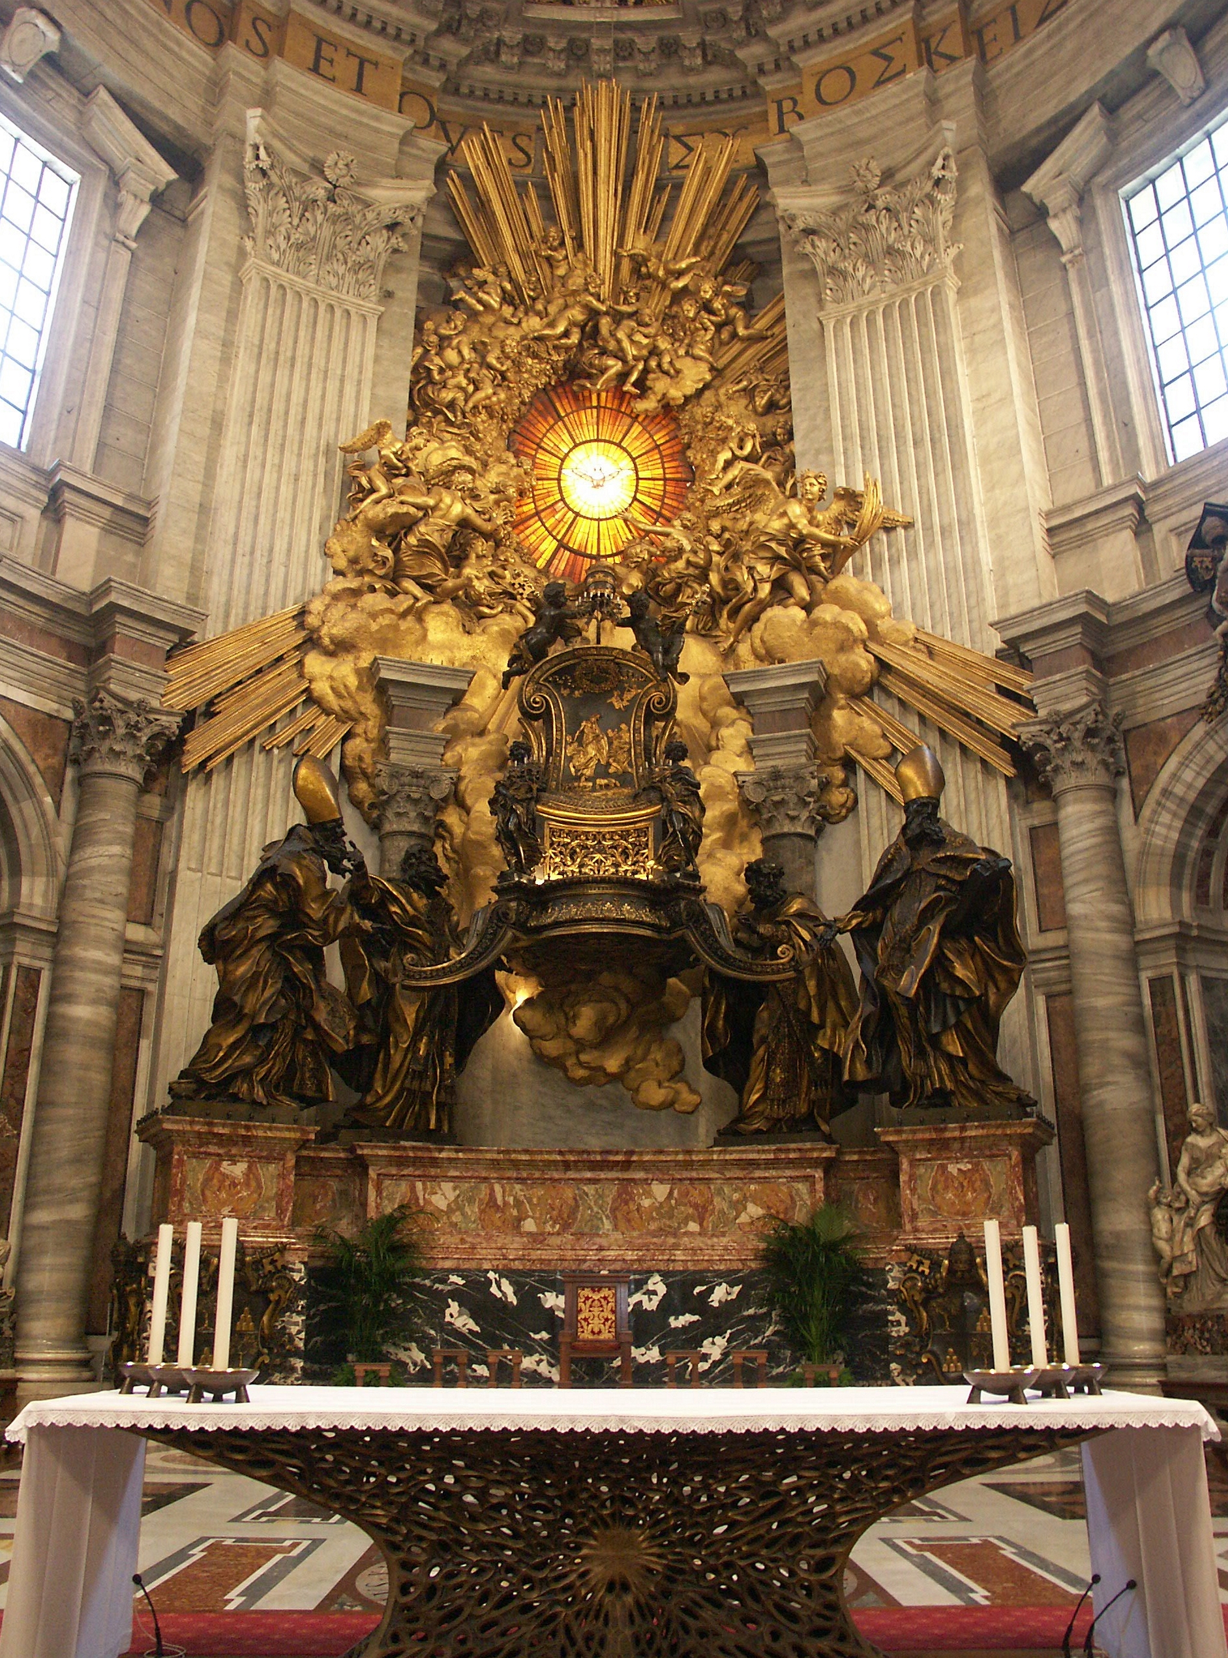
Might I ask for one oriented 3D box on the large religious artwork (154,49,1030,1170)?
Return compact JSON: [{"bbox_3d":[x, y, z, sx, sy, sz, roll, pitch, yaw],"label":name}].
[{"bbox_3d":[-0.300,-6.220,24.375,14.200,23.400,6.000,1,-20,-2],"label":"large religious artwork"}]

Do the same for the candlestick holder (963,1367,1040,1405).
[{"bbox_3d":[1.177,1.689,4.075,0.235,0.108,0.235,0,-20,0],"label":"candlestick holder"}]

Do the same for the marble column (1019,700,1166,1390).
[{"bbox_3d":[7.210,2.880,19.667,1.350,10.400,1.350,-16,-25,37],"label":"marble column"}]

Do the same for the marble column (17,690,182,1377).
[{"bbox_3d":[-7.670,2.733,19.401,1.350,10.400,1.350,16,-25,-37],"label":"marble column"}]

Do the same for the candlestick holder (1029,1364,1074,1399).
[{"bbox_3d":[1.355,1.754,4.260,0.235,0.108,0.235,0,-20,0],"label":"candlestick holder"}]

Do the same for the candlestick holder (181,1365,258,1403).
[{"bbox_3d":[-1.194,1.687,4.075,0.235,0.108,0.235,0,-20,0],"label":"candlestick holder"}]

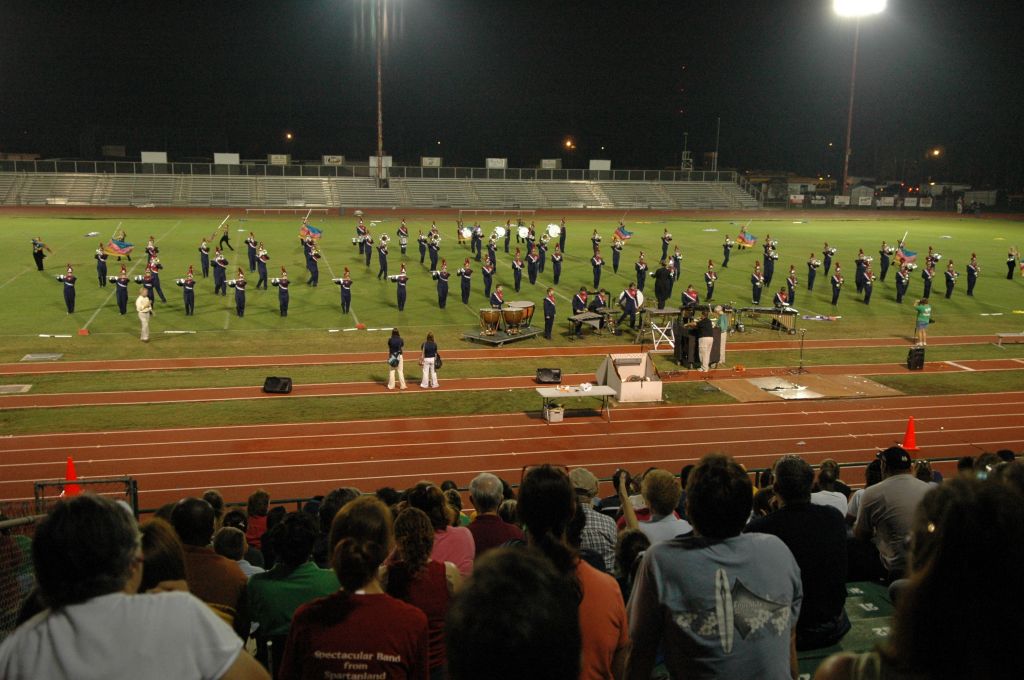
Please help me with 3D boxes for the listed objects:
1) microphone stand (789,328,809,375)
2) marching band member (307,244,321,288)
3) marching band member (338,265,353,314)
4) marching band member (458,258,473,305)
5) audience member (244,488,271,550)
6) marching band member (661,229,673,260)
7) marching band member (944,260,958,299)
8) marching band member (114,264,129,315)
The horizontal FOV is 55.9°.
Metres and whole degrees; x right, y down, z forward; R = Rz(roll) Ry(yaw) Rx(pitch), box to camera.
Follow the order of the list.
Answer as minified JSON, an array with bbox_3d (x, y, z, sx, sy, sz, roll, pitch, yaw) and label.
[{"bbox_3d":[8.589,0.320,28.724,0.520,1.280,0.500,-1,12,-15],"label":"microphone stand"},{"bbox_3d":[-8.645,-3.251,41.999,0.520,1.850,0.600,-4,12,-26],"label":"marching band member"},{"bbox_3d":[-6.225,-1.863,36.277,0.560,1.780,0.480,-1,11,-13],"label":"marching band member"},{"bbox_3d":[-1.869,-2.377,39.142,0.580,1.905,0.420,-1,13,-14],"label":"marching band member"},{"bbox_3d":[-2.235,1.833,8.555,0.420,1.150,0.650,-1,12,-14],"label":"audience member"},{"bbox_3d":[8.510,-5.196,53.394,0.500,1.860,0.530,-5,13,-30],"label":"marching band member"},{"bbox_3d":[20.021,-2.776,44.083,0.520,1.762,0.450,-1,12,-15],"label":"marching band member"},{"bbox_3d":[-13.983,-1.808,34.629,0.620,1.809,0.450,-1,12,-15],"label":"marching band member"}]

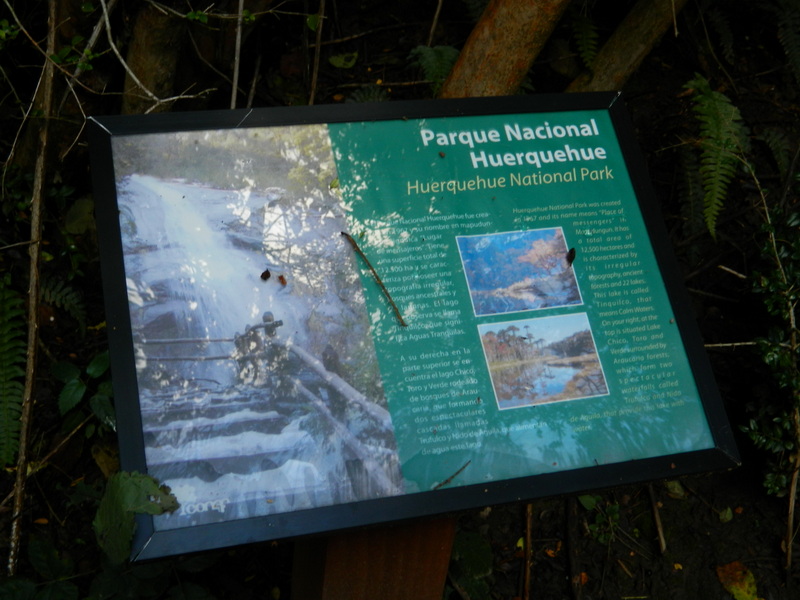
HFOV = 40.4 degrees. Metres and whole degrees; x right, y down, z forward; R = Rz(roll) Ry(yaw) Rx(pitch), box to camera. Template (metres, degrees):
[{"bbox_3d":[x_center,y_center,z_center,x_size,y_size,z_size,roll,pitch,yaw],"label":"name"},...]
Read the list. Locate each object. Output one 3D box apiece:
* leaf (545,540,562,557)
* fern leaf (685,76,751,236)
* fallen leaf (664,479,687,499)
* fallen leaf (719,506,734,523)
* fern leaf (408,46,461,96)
[{"bbox_3d":[0.285,0.462,2.020,0.034,0.010,0.035,14,37,11],"label":"leaf"},{"bbox_3d":[0.775,-0.350,2.650,0.160,0.300,0.250,16,38,14],"label":"fern leaf"},{"bbox_3d":[0.548,0.375,2.160,0.045,0.012,0.048,18,38,16],"label":"fallen leaf"},{"bbox_3d":[0.637,0.419,2.120,0.030,0.010,0.038,21,39,19],"label":"fallen leaf"},{"bbox_3d":[0.095,-0.637,3.000,0.150,0.120,0.130,6,37,1],"label":"fern leaf"}]

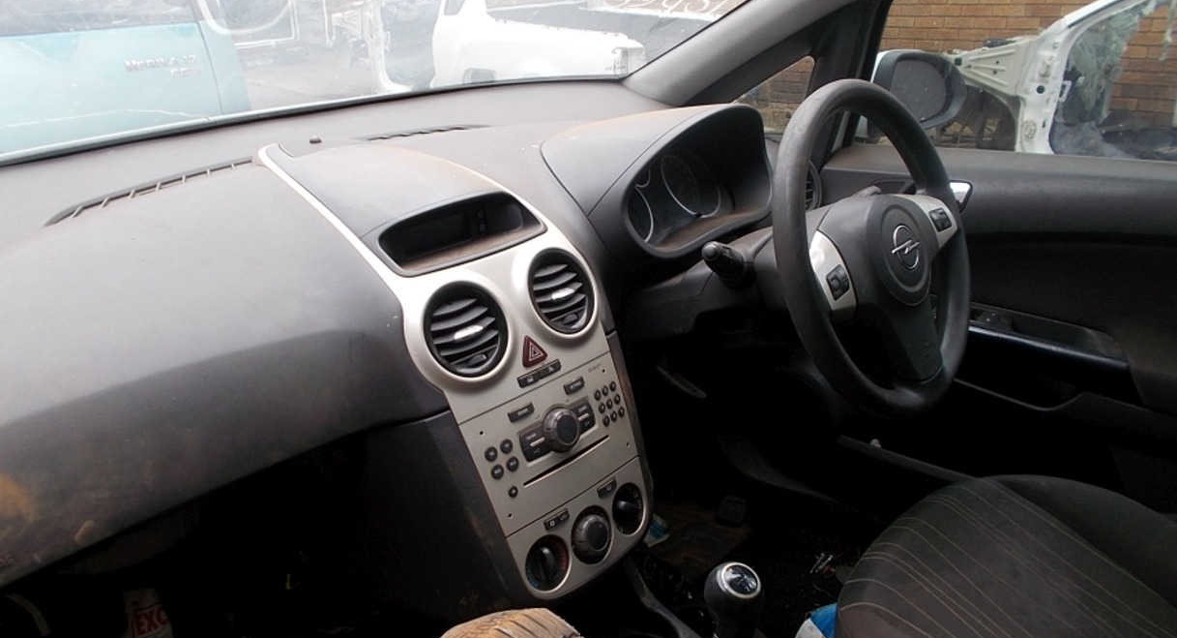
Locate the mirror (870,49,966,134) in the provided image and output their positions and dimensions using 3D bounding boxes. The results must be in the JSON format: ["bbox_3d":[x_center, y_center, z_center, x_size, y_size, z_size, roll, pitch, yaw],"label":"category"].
[{"bbox_3d":[0.513,-0.363,1.420,0.200,0.135,0.105,-19,26,-35],"label":"mirror"}]

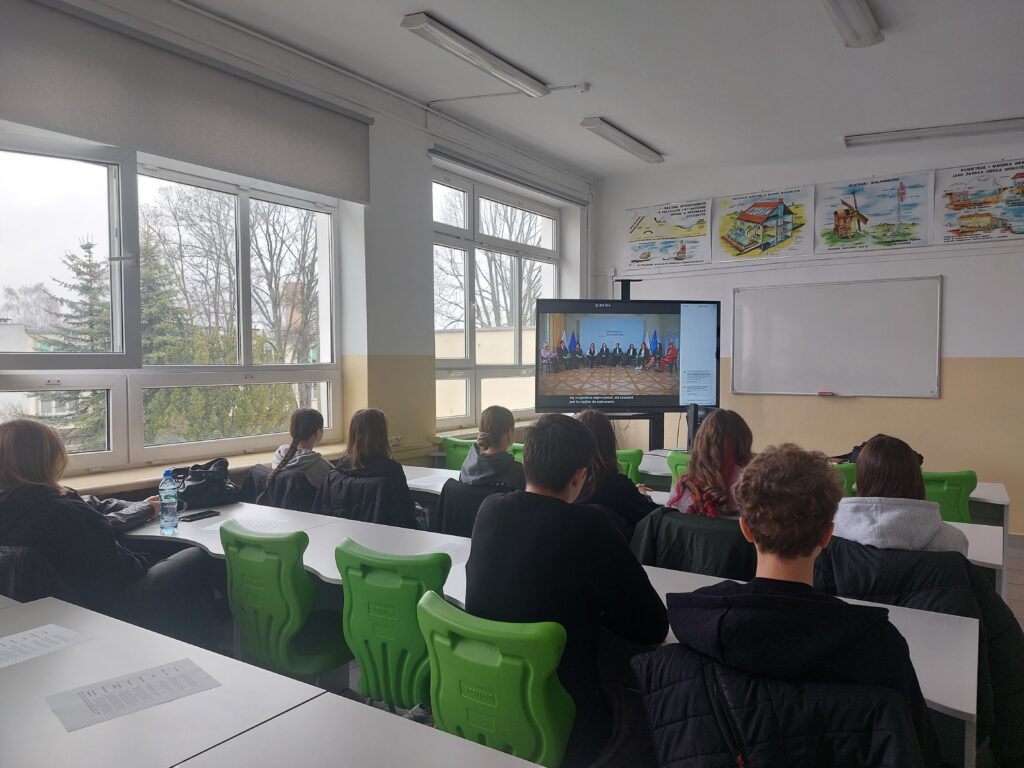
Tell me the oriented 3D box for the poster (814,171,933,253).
[{"bbox_3d":[3.083,-1.455,6.077,0.918,0.617,0.010,1,3,35],"label":"poster"}]

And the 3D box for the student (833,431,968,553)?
[{"bbox_3d":[1.320,0.766,2.462,0.460,1.212,0.660,1,3,29],"label":"student"}]

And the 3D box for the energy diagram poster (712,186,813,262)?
[{"bbox_3d":[2.328,-1.481,6.641,0.930,0.612,0.010,1,3,34],"label":"energy diagram poster"}]

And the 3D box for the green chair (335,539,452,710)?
[{"bbox_3d":[-0.285,0.954,2.408,0.450,0.870,0.510,1,2,23],"label":"green chair"}]

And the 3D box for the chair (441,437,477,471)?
[{"bbox_3d":[-0.224,0.839,5.411,0.450,0.870,0.510,1,3,29],"label":"chair"}]

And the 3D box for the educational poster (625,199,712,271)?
[{"bbox_3d":[1.561,-1.493,7.167,0.920,0.625,0.010,1,3,34],"label":"educational poster"}]

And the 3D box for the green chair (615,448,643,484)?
[{"bbox_3d":[0.816,0.854,4.912,0.430,0.850,0.520,1,3,35],"label":"green chair"}]

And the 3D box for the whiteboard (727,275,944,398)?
[{"bbox_3d":[2.815,-0.389,6.294,1.717,0.996,0.030,1,3,35],"label":"whiteboard"}]

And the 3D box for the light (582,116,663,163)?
[{"bbox_3d":[0.976,-2.075,6.143,0.180,0.080,1.275,1,3,34],"label":"light"}]

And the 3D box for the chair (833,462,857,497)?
[{"bbox_3d":[1.825,0.876,4.226,0.450,0.870,0.510,1,3,29],"label":"chair"}]

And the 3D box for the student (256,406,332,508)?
[{"bbox_3d":[-1.097,0.722,4.188,0.440,1.180,0.660,1,3,35],"label":"student"}]

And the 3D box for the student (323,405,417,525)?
[{"bbox_3d":[-0.669,0.723,3.867,0.450,1.201,0.660,1,3,33],"label":"student"}]

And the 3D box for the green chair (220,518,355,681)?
[{"bbox_3d":[-0.754,0.943,2.716,0.440,0.850,0.520,1,2,28],"label":"green chair"}]

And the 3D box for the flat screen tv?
[{"bbox_3d":[1.067,-0.254,6.508,1.710,1.022,0.090,0,2,-6],"label":"flat screen tv"}]

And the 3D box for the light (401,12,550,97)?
[{"bbox_3d":[-0.172,-2.010,4.404,0.140,0.070,1.260,1,3,35],"label":"light"}]

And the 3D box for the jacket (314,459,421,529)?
[{"bbox_3d":[-0.730,0.696,3.575,0.560,0.550,0.270,1,3,34],"label":"jacket"}]

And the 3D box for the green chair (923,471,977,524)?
[{"bbox_3d":[2.269,0.886,3.908,0.450,0.870,0.510,1,2,27],"label":"green chair"}]

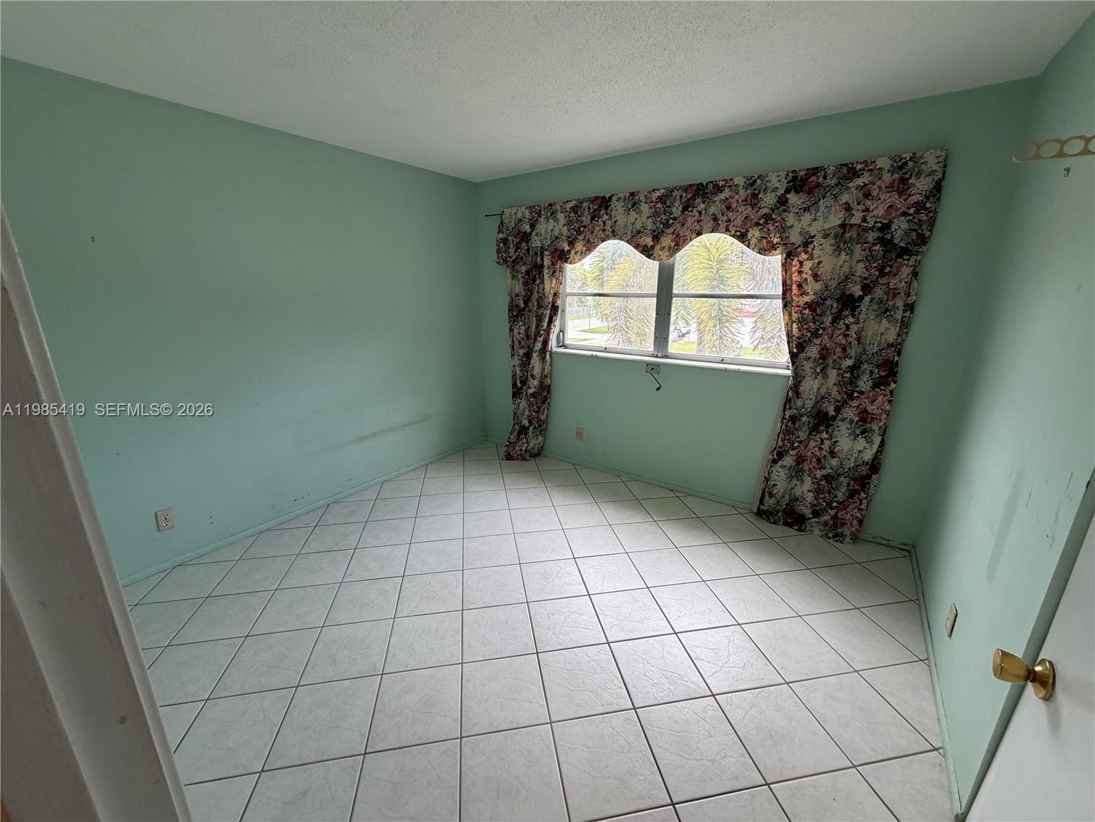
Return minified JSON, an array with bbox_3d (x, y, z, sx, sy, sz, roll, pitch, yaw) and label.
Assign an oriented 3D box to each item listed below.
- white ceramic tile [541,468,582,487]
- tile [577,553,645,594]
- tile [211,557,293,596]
[{"bbox_3d":[0.123,0.555,3.683,0.318,0.010,0.318,-3,16,-10],"label":"white ceramic tile"},{"bbox_3d":[0.349,0.904,2.464,0.318,0.010,0.318,-3,16,-10],"label":"tile"},{"bbox_3d":[-1.637,0.918,2.482,0.321,0.010,0.321,-3,16,-10],"label":"tile"}]

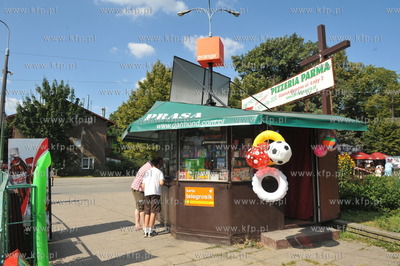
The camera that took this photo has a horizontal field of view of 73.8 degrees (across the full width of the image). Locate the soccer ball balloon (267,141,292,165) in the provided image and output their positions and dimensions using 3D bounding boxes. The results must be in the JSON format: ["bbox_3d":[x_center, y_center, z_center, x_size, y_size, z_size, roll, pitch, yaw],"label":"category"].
[{"bbox_3d":[1.298,0.322,4.339,0.390,0.390,0.390,-2,-6,17],"label":"soccer ball balloon"}]

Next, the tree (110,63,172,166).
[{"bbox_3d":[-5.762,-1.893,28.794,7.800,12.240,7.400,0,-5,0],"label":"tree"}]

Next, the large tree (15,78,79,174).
[{"bbox_3d":[-14.211,-0.646,24.663,5.600,9.000,5.600,0,-5,0],"label":"large tree"}]

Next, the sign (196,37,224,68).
[{"bbox_3d":[0.251,-1.781,6.010,0.490,0.490,0.490,-2,-6,17],"label":"sign"}]

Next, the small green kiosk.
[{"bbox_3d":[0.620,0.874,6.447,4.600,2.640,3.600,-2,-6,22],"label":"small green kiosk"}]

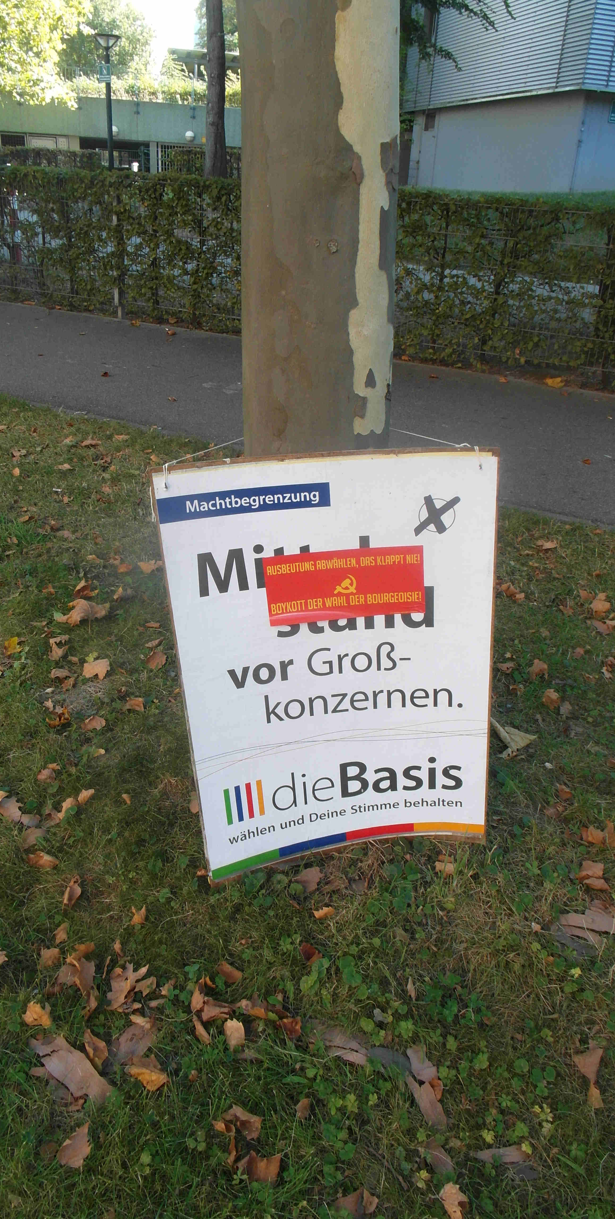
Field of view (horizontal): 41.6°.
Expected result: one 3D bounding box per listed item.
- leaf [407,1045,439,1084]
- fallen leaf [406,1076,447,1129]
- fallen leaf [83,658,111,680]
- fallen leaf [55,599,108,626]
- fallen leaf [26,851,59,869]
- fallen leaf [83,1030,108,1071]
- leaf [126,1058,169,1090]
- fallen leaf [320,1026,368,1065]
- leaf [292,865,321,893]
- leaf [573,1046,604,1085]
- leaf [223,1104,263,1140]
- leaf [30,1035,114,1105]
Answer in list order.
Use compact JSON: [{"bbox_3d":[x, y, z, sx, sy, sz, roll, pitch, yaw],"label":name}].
[{"bbox_3d":[0.187,0.738,1.316,0.038,0.018,0.052,-7,30,-20],"label":"leaf"},{"bbox_3d":[0.187,0.765,1.267,0.034,0.015,0.083,-7,30,-19],"label":"fallen leaf"},{"bbox_3d":[-0.604,0.174,2.323,0.075,0.030,0.072,-5,28,-15],"label":"fallen leaf"},{"bbox_3d":[-0.716,0.007,2.589,0.170,0.050,0.096,-5,28,-16],"label":"fallen leaf"},{"bbox_3d":[-0.553,0.525,1.692,0.069,0.022,0.026,12,29,14],"label":"fallen leaf"},{"bbox_3d":[-0.347,0.720,1.330,0.071,0.020,0.031,24,34,35],"label":"fallen leaf"},{"bbox_3d":[-0.251,0.742,1.300,0.072,0.025,0.034,16,30,21],"label":"leaf"},{"bbox_3d":[0.062,0.730,1.354,0.084,0.020,0.041,14,29,20],"label":"fallen leaf"},{"bbox_3d":[0.008,0.558,1.680,0.065,0.020,0.050,-21,36,-38],"label":"leaf"},{"bbox_3d":[0.465,0.754,1.353,0.044,0.015,0.067,15,30,22],"label":"leaf"},{"bbox_3d":[-0.099,0.779,1.231,0.060,0.030,0.031,12,29,17],"label":"leaf"},{"bbox_3d":[-0.379,0.731,1.295,0.159,0.030,0.053,23,33,34],"label":"leaf"}]

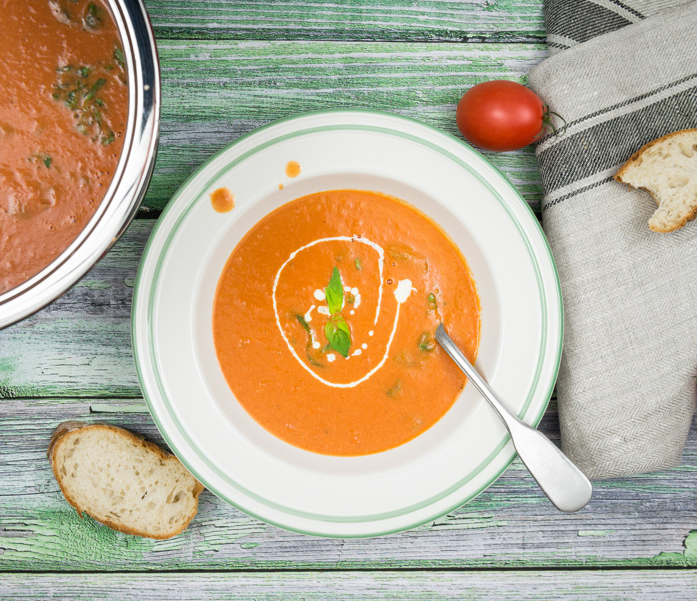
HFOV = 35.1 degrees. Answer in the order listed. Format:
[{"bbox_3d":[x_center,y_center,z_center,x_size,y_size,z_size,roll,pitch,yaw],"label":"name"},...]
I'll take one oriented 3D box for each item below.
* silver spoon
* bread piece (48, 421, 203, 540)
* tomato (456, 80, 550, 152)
[{"bbox_3d":[0.070,0.039,0.626,0.042,0.025,0.194,-39,78,0],"label":"silver spoon"},{"bbox_3d":[-0.133,0.105,0.646,0.093,0.018,0.054,30,90,0],"label":"bread piece"},{"bbox_3d":[0.089,-0.106,0.634,0.053,0.041,0.041,3,90,0],"label":"tomato"}]

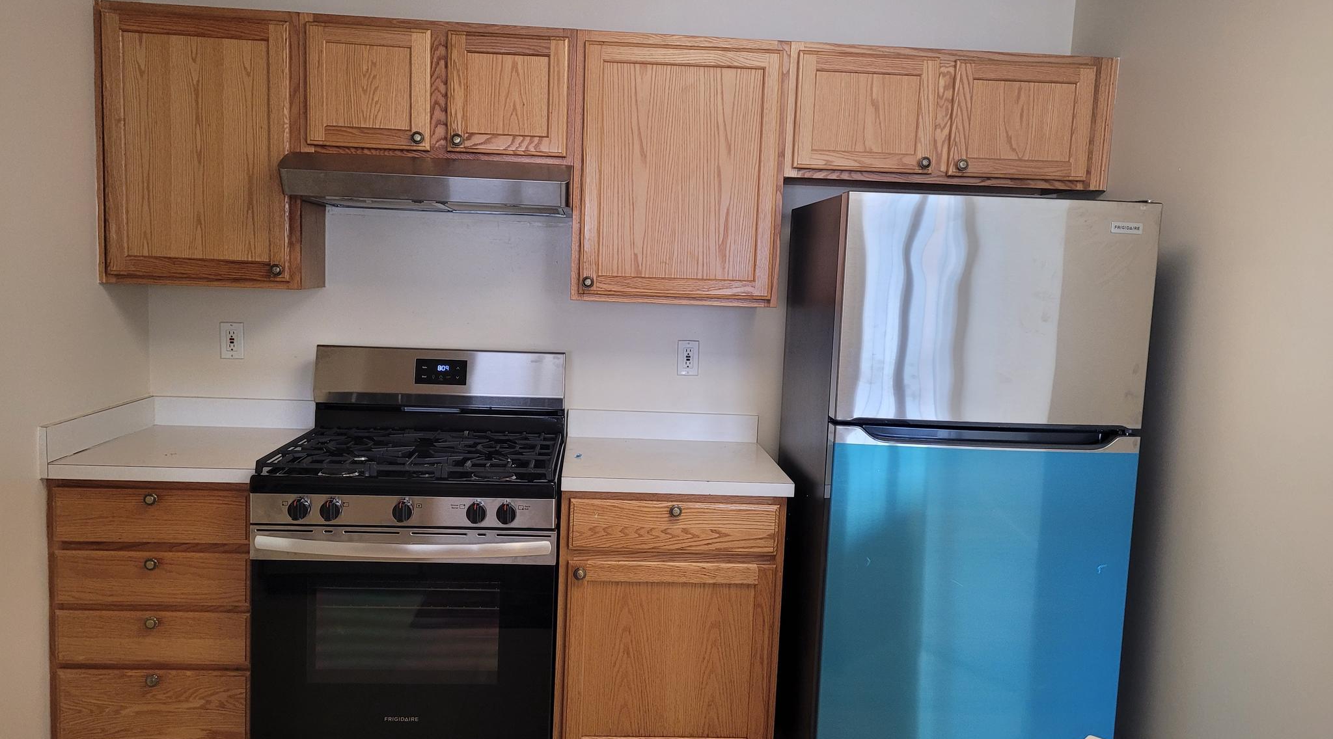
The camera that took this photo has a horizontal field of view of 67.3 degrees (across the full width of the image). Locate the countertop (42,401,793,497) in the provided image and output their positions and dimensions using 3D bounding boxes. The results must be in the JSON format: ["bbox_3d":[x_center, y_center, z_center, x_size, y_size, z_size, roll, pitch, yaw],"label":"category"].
[{"bbox_3d":[-0.639,0.211,2.901,1.923,0.131,0.627,2,6,-4],"label":"countertop"}]

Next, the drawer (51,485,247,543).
[{"bbox_3d":[-1.326,0.353,2.752,0.478,0.138,0.400,2,6,-4],"label":"drawer"}]

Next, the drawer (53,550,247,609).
[{"bbox_3d":[-1.333,0.518,2.769,0.478,0.140,0.400,2,6,-4],"label":"drawer"}]

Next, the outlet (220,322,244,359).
[{"bbox_3d":[-1.357,-0.089,3.130,0.070,0.114,0.010,2,6,-4],"label":"outlet"}]

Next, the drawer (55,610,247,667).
[{"bbox_3d":[-1.339,0.675,2.785,0.478,0.141,0.400,2,6,-4],"label":"drawer"}]

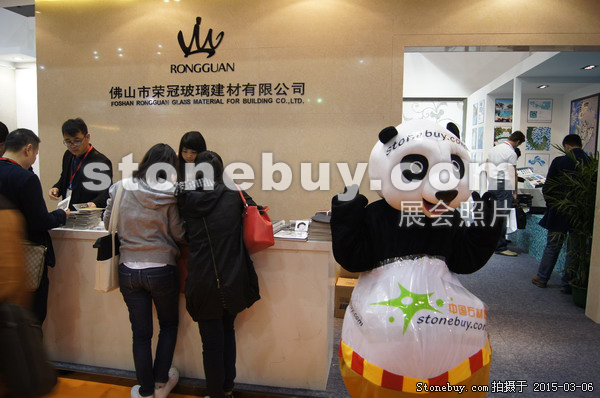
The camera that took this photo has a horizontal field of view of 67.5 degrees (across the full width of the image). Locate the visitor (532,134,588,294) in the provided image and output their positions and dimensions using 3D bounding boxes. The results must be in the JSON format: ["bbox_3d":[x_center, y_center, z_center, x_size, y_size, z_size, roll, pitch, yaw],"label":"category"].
[{"bbox_3d":[2.800,0.155,4.800,0.560,1.670,0.440,1,6,4],"label":"visitor"}]

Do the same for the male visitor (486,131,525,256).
[{"bbox_3d":[2.936,-0.036,6.420,0.480,1.750,0.500,-1,6,-18],"label":"male visitor"}]

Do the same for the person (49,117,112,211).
[{"bbox_3d":[-1.760,0.197,3.620,0.520,1.690,0.420,1,5,8],"label":"person"}]

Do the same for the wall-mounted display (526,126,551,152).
[{"bbox_3d":[4.626,-1.160,8.700,0.440,0.440,0.030,2,6,9],"label":"wall-mounted display"}]

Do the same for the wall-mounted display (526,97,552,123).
[{"bbox_3d":[4.630,-1.696,8.650,0.440,0.455,0.030,2,6,9],"label":"wall-mounted display"}]

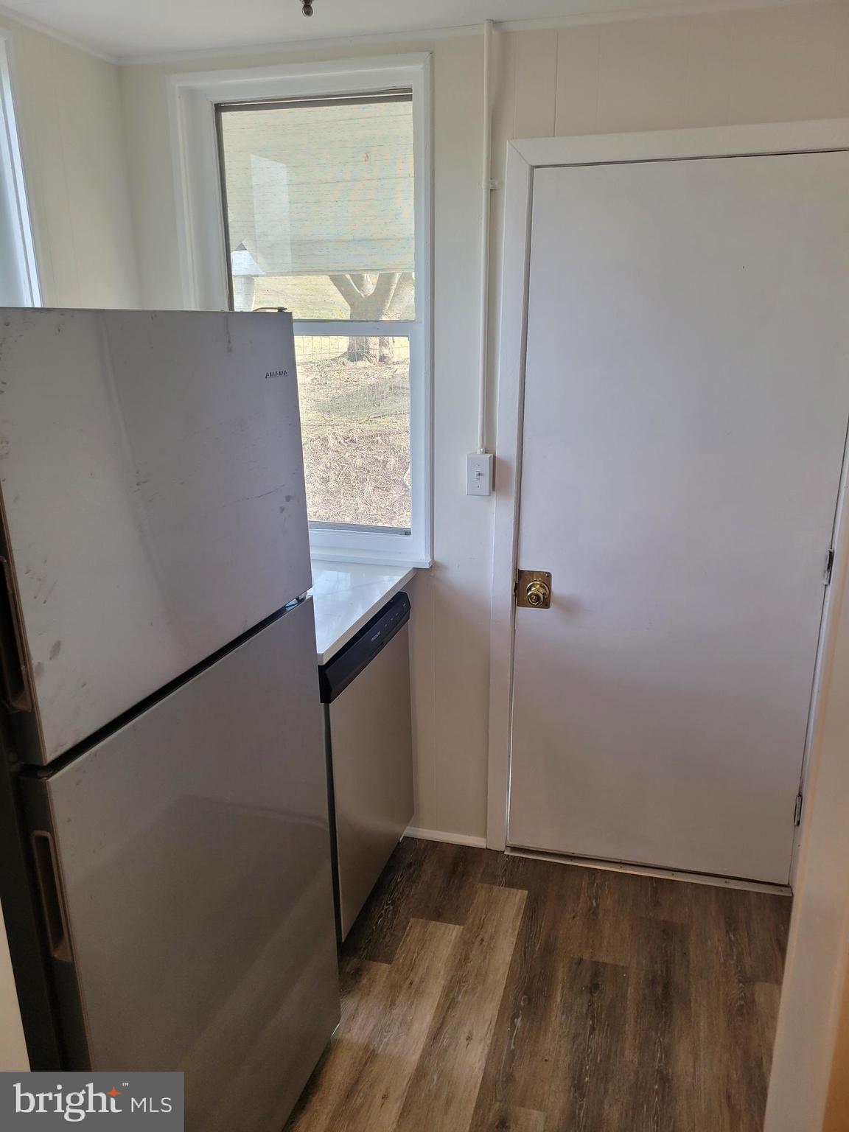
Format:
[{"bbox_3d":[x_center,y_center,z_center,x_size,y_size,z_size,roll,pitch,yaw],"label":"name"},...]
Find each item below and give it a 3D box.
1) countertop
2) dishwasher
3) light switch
[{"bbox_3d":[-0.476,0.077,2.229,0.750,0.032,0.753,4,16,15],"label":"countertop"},{"bbox_3d":[-0.411,0.521,2.272,0.610,0.830,0.610,4,16,15],"label":"dishwasher"},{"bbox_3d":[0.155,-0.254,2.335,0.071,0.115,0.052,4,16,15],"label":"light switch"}]

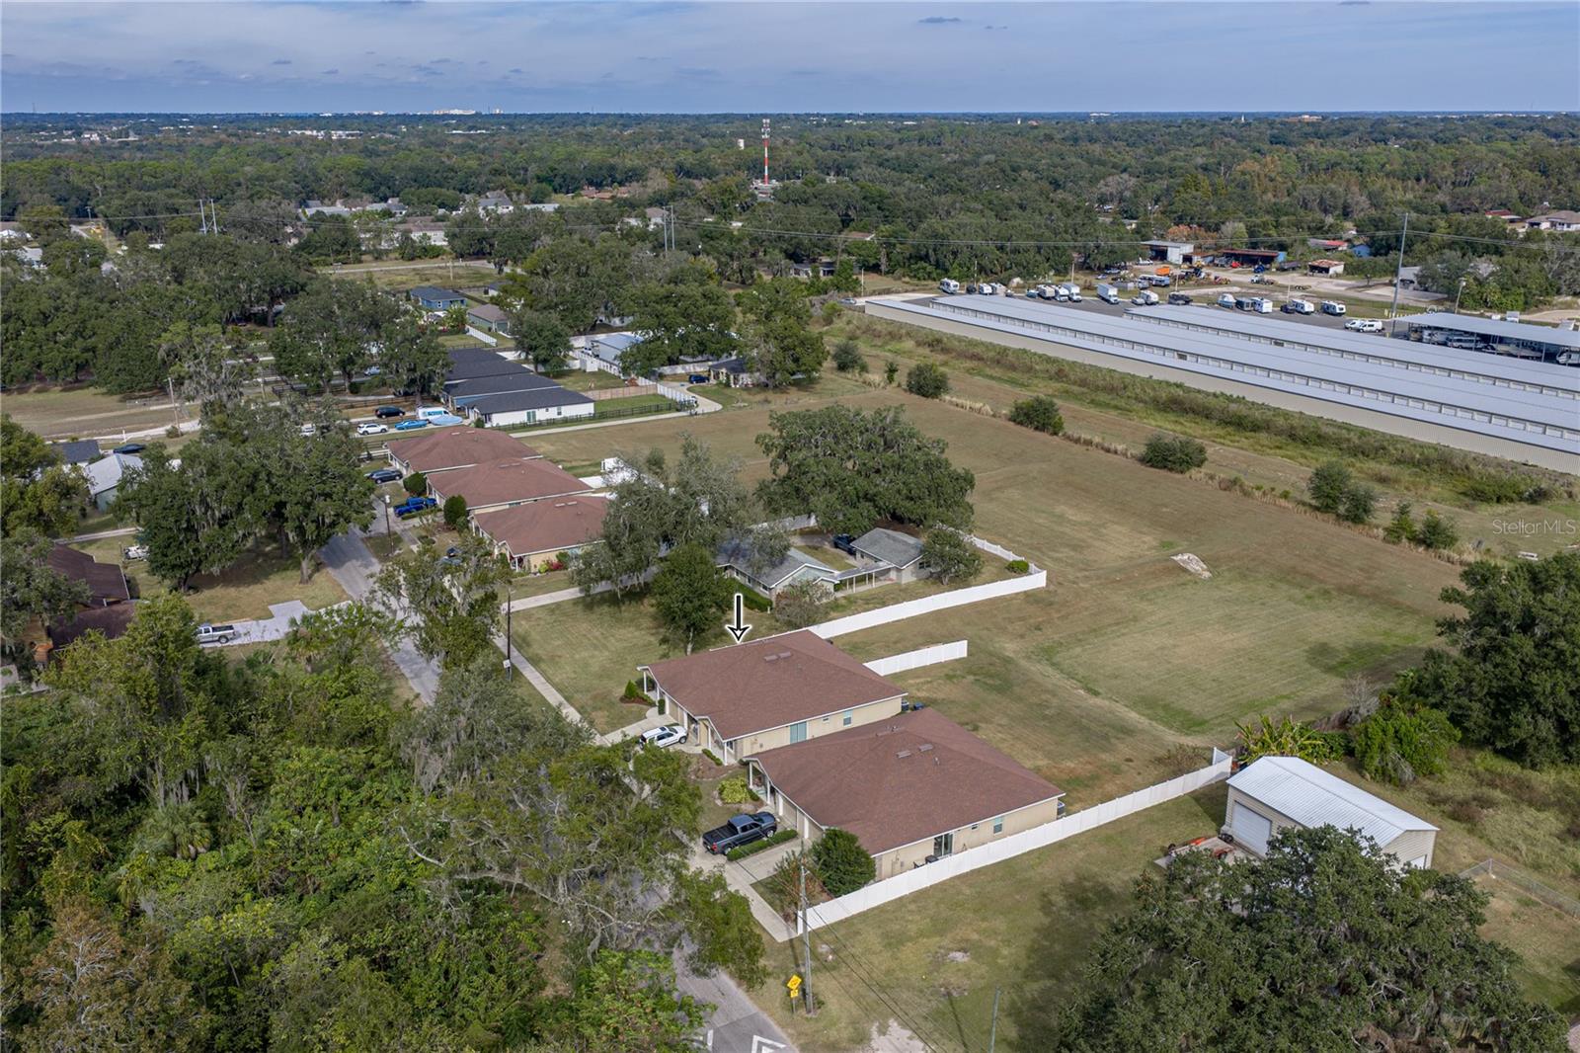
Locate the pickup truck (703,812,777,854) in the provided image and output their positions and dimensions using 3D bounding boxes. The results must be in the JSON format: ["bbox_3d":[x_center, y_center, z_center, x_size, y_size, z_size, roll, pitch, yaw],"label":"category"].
[{"bbox_3d":[-3.667,23.354,94.307,5.850,1.920,2.020,-12,22,-31],"label":"pickup truck"}]

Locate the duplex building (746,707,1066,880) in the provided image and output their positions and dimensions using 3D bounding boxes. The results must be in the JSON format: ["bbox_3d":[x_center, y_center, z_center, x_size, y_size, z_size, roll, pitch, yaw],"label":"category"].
[{"bbox_3d":[8.877,19.627,98.749,19.100,6.100,17.500,-11,21,-29],"label":"duplex building"}]

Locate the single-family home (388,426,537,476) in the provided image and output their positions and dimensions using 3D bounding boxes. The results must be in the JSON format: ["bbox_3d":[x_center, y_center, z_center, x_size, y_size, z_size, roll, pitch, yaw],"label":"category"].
[{"bbox_3d":[-51.551,-12.321,193.430,19.100,6.100,17.500,-12,22,-32],"label":"single-family home"}]

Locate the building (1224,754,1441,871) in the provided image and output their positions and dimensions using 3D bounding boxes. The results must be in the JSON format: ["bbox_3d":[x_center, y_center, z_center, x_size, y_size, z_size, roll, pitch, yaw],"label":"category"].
[{"bbox_3d":[40.752,22.576,93.259,8.312,5.440,12.291,-10,21,-28],"label":"building"}]

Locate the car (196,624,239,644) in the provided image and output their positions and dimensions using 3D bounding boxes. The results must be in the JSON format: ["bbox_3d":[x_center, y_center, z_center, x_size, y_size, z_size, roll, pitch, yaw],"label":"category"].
[{"bbox_3d":[-62.386,11.515,131.474,5.743,1.894,2.015,-7,20,-19],"label":"car"}]

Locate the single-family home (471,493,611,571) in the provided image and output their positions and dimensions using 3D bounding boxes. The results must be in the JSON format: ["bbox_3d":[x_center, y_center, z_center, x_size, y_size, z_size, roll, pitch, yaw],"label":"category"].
[{"bbox_3d":[-29.648,-0.694,160.920,19.444,5.944,17.631,-11,21,-29],"label":"single-family home"}]

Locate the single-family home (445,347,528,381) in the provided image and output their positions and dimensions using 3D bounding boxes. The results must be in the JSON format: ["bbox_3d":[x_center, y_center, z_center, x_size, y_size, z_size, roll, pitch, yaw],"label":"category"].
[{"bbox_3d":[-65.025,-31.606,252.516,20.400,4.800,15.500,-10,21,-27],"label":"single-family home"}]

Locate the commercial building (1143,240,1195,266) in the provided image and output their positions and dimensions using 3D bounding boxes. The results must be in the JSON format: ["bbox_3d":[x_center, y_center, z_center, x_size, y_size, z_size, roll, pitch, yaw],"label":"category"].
[{"bbox_3d":[140.334,-101.916,456.675,6.800,6.600,20.500,-11,21,-29],"label":"commercial building"}]

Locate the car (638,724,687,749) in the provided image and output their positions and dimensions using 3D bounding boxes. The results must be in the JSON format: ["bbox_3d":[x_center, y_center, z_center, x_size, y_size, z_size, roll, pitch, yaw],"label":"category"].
[{"bbox_3d":[-11.074,18.669,108.606,4.600,1.650,1.850,-12,22,-32],"label":"car"}]

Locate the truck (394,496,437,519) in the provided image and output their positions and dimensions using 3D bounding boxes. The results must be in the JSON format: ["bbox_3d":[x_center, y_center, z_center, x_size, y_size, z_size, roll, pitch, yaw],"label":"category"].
[{"bbox_3d":[-52.872,-2.802,173.747,5.793,1.914,2.015,-11,22,-29],"label":"truck"}]

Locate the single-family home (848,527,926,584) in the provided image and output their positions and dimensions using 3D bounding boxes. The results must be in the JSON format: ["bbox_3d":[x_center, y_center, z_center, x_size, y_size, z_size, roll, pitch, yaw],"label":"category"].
[{"bbox_3d":[13.695,3.378,150.501,8.000,3.700,10.400,-12,22,-31],"label":"single-family home"}]

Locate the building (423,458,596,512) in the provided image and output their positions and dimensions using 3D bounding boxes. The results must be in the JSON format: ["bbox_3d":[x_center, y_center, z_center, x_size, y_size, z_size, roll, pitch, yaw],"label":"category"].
[{"bbox_3d":[-40.793,-6.442,177.747,19.444,5.944,17.631,-10,21,-28],"label":"building"}]

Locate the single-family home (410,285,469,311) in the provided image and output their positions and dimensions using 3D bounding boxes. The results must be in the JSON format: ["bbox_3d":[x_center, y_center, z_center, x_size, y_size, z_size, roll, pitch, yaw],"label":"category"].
[{"bbox_3d":[-102.143,-67.274,359.699,10.377,4.836,17.631,-11,21,-29],"label":"single-family home"}]

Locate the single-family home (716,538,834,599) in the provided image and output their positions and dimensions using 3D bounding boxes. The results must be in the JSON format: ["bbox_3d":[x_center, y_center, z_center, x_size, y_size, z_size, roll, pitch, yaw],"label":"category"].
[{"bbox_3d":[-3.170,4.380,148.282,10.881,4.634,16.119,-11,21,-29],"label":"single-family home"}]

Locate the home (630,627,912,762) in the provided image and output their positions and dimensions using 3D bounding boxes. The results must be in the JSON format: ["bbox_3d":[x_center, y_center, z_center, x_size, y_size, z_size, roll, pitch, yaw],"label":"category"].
[{"bbox_3d":[-1.879,14.152,117.679,19.444,5.944,17.631,-11,21,-29],"label":"home"}]

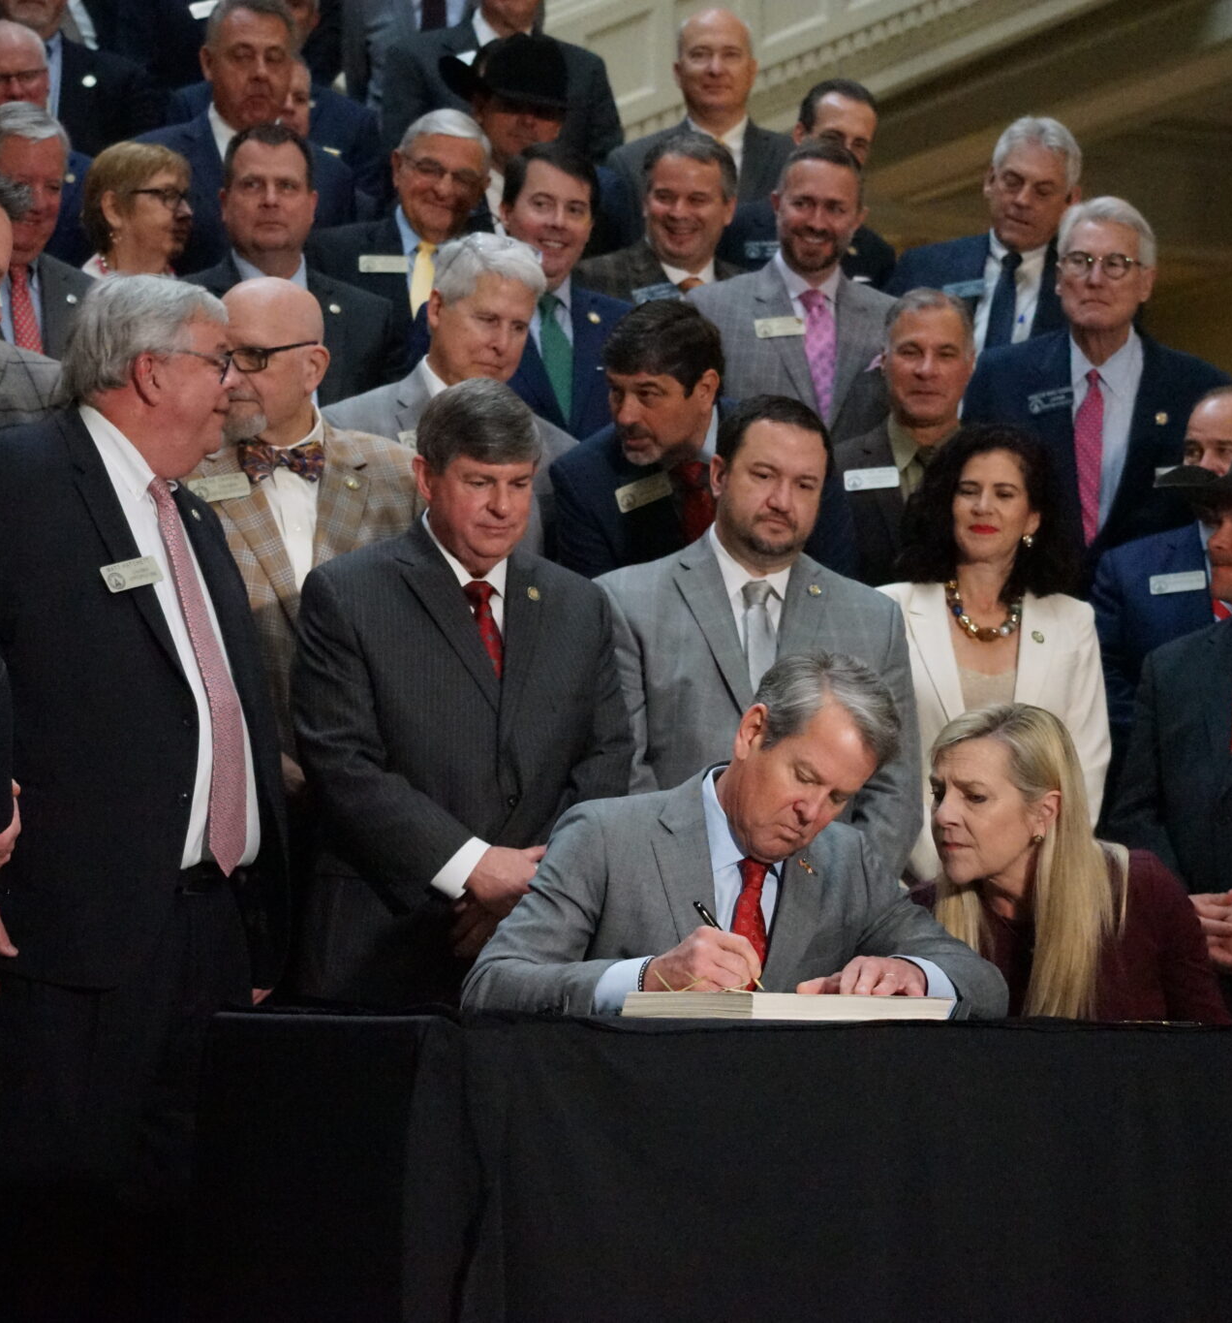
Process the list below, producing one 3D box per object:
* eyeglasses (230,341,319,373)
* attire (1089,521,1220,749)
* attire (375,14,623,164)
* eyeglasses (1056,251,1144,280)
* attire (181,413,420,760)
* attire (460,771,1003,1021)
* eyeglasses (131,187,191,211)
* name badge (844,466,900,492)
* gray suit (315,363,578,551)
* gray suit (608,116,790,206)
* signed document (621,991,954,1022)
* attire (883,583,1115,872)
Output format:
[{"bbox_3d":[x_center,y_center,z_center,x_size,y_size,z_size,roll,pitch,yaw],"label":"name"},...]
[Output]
[{"bbox_3d":[-0.507,-0.444,5.553,0.140,0.043,0.140,-4,5,38],"label":"eyeglasses"},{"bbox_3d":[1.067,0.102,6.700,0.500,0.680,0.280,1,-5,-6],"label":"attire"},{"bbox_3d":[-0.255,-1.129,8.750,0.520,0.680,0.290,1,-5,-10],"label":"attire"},{"bbox_3d":[0.870,-0.714,6.950,0.138,0.047,0.140,-1,-2,17],"label":"eyeglasses"},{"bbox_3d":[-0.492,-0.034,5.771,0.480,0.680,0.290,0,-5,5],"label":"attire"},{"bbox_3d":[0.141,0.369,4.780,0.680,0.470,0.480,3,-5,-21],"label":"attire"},{"bbox_3d":[-0.868,-0.867,7.220,0.138,0.042,0.138,5,-4,17],"label":"eyeglasses"},{"bbox_3d":[0.433,-0.308,6.520,0.092,0.033,0.006,-5,-16,-11],"label":"name badge"},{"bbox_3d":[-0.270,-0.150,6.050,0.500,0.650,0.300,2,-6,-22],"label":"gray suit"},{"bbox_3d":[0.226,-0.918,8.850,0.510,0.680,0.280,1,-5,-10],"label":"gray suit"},{"bbox_3d":[0.169,0.343,3.830,0.218,0.025,0.283,3,-6,-24],"label":"signed document"},{"bbox_3d":[0.602,0.177,6.200,0.430,0.620,0.270,1,-5,-2],"label":"attire"}]

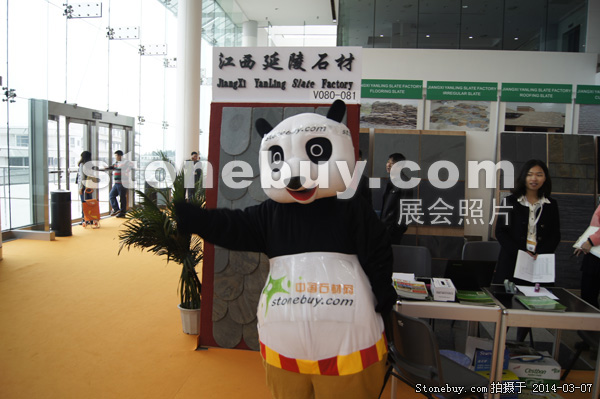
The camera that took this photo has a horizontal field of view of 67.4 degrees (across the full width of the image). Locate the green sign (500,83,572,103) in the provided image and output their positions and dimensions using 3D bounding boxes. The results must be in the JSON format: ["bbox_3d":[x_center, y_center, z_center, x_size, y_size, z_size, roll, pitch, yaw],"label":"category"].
[{"bbox_3d":[3.159,-1.420,6.000,0.930,0.250,0.030,2,5,4],"label":"green sign"}]

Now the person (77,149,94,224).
[{"bbox_3d":[-4.785,-0.268,10.053,0.340,1.643,0.460,4,5,22],"label":"person"}]

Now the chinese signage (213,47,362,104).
[{"bbox_3d":[-0.108,-1.022,3.700,1.230,0.455,0.035,2,5,7],"label":"chinese signage"}]

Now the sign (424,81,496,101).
[{"bbox_3d":[2.198,-1.462,6.070,0.930,0.250,0.030,2,5,4],"label":"sign"}]

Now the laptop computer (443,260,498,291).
[{"bbox_3d":[1.150,0.499,3.158,0.340,0.205,0.337,2,5,-1],"label":"laptop computer"}]

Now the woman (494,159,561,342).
[{"bbox_3d":[1.831,0.506,3.571,0.500,1.657,0.300,4,5,25],"label":"woman"}]

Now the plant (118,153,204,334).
[{"bbox_3d":[-1.179,0.385,4.013,0.820,1.618,0.780,3,5,7],"label":"plant"}]

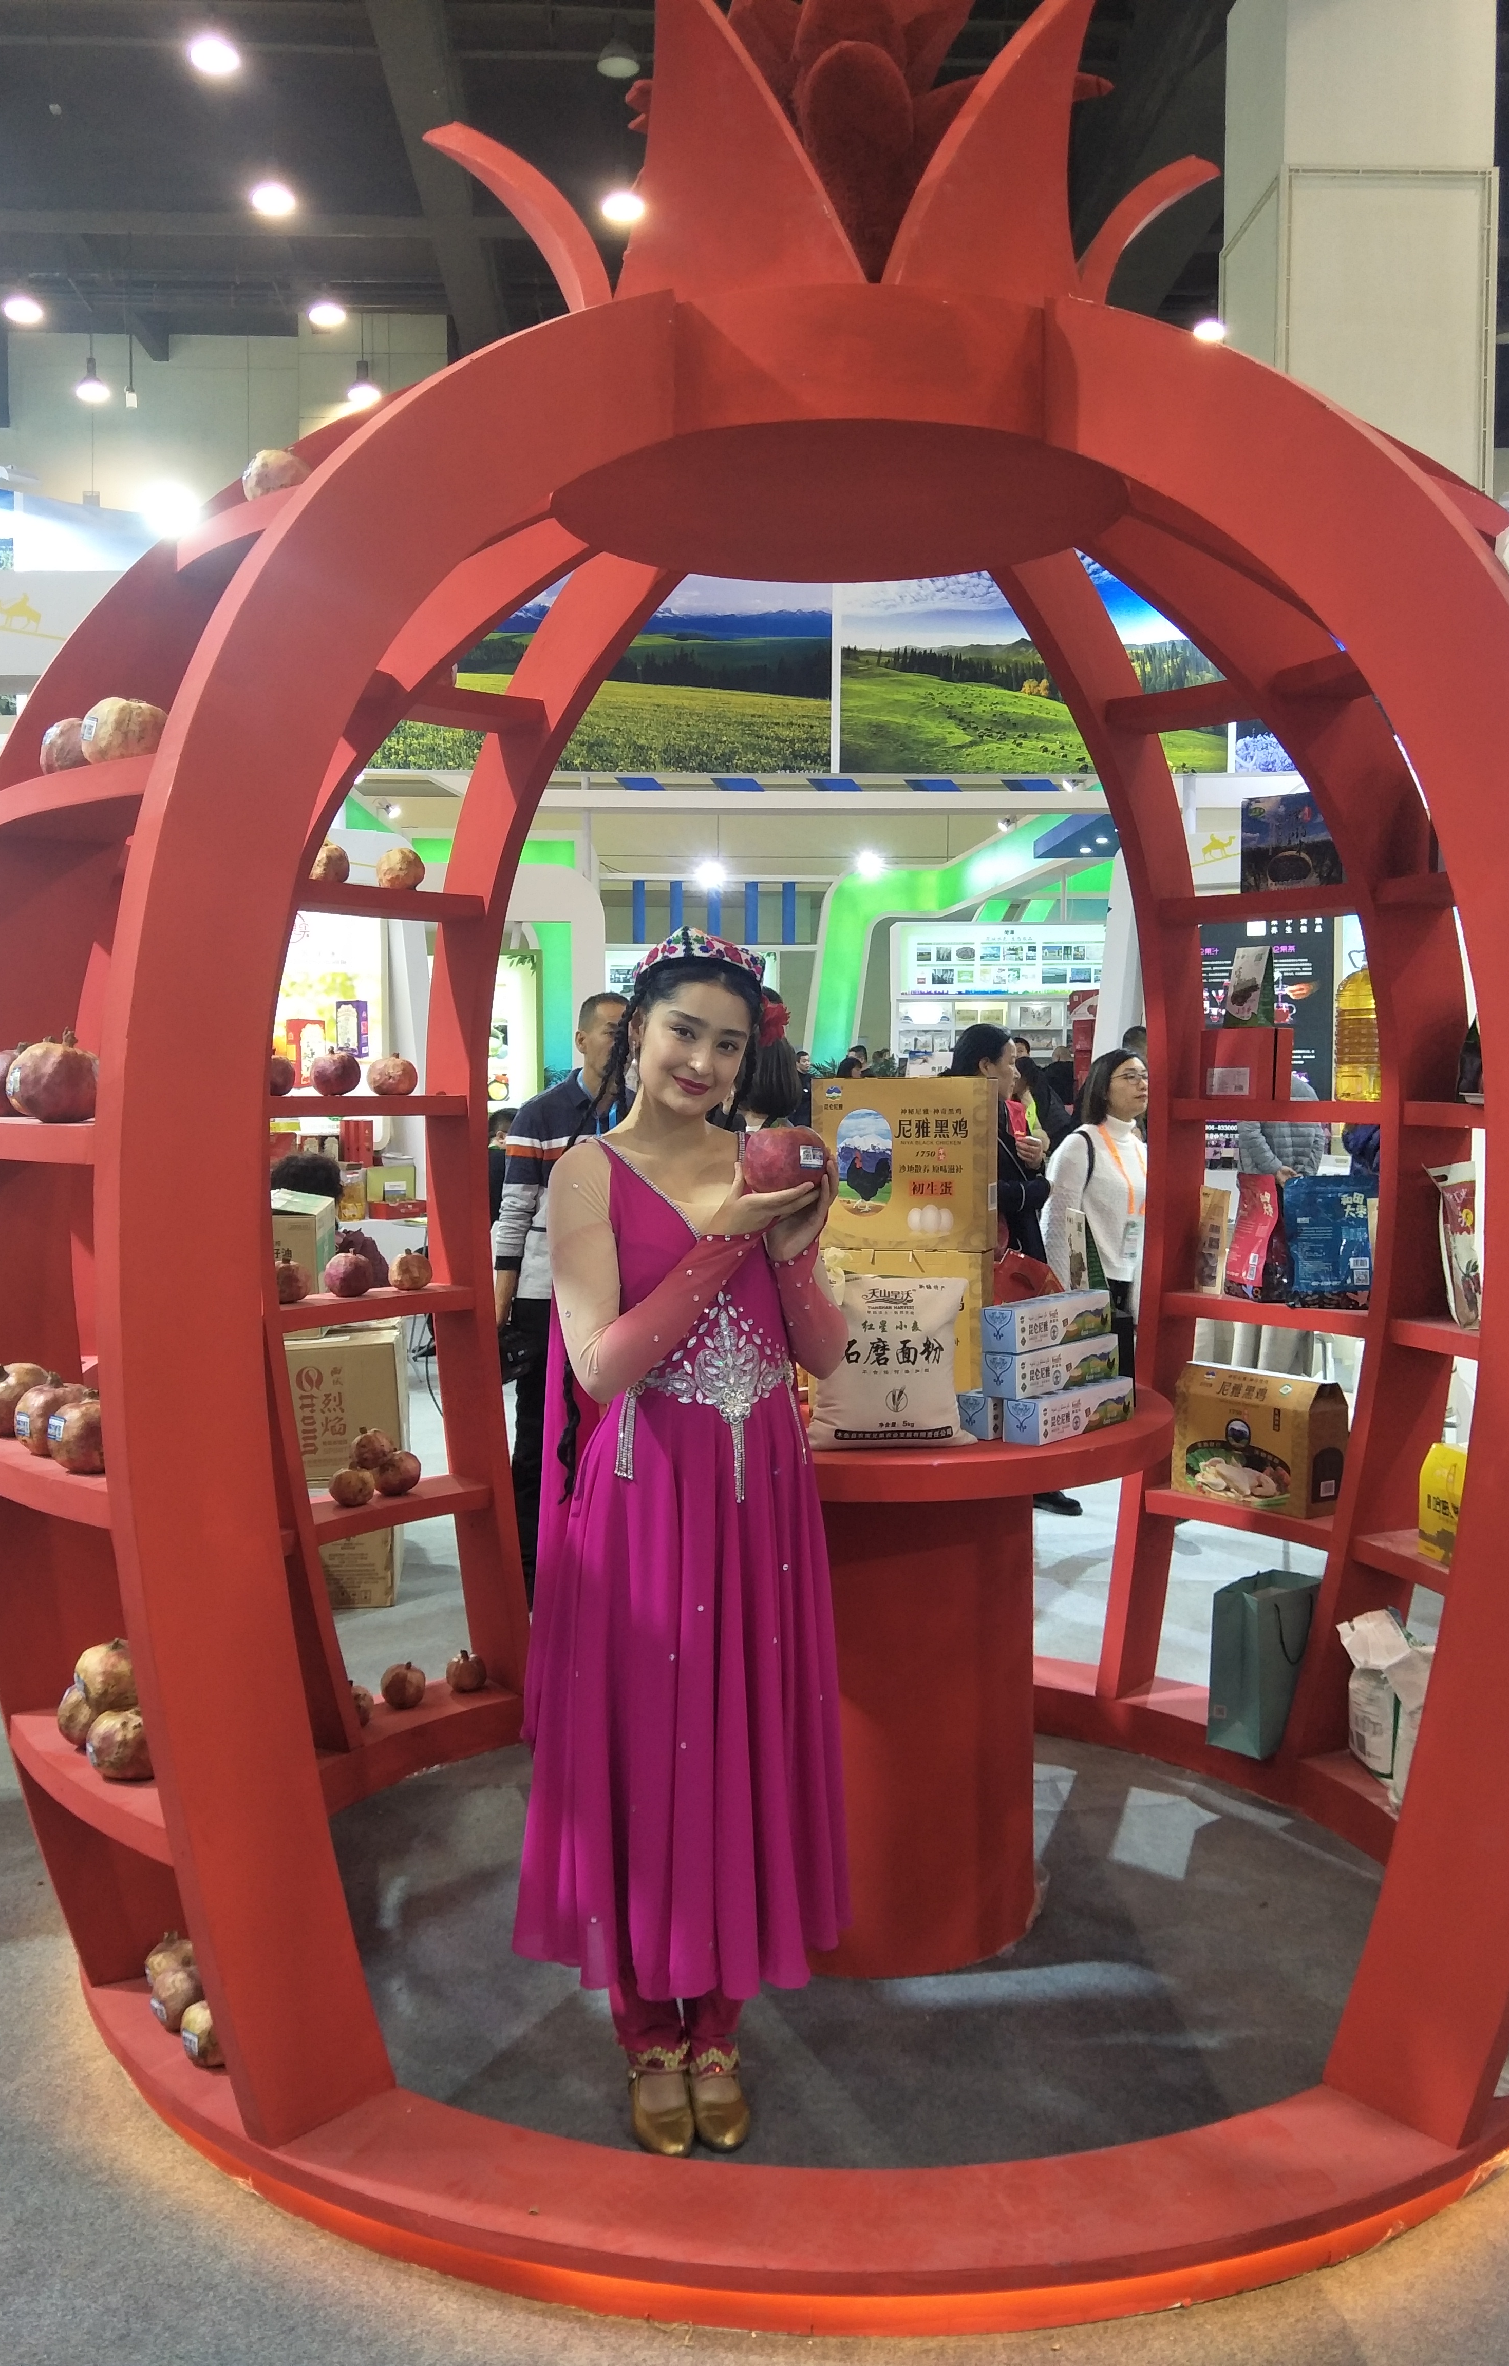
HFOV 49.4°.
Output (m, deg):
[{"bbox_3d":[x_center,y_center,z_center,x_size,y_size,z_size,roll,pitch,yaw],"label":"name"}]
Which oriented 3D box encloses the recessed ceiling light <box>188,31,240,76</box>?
[{"bbox_3d":[-4.534,-9.488,13.782,0.430,0.250,0.430,0,4,0],"label":"recessed ceiling light"}]

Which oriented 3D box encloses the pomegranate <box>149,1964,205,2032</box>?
[{"bbox_3d":[-0.830,1.180,2.371,0.090,0.087,0.090,0,4,0],"label":"pomegranate"}]

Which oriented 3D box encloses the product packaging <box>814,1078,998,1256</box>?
[{"bbox_3d":[0.254,-0.031,2.752,0.286,0.281,0.150,1,4,15],"label":"product packaging"}]

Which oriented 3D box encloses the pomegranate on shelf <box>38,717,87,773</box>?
[{"bbox_3d":[-0.905,-0.572,2.160,0.090,0.085,0.090,0,4,0],"label":"pomegranate on shelf"}]

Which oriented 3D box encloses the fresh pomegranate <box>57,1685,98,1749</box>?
[{"bbox_3d":[-0.913,0.723,2.245,0.092,0.092,0.092,0,4,0],"label":"fresh pomegranate"}]

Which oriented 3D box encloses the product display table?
[{"bbox_3d":[0.185,0.837,2.990,1.090,0.910,1.090,0,4,0],"label":"product display table"}]

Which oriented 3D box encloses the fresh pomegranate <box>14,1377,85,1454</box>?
[{"bbox_3d":[-0.905,0.296,2.108,0.094,0.102,0.094,0,4,0],"label":"fresh pomegranate"}]

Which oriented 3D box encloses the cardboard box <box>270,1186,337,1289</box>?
[{"bbox_3d":[-1.385,0.252,4.696,0.335,0.360,0.280,0,4,-3],"label":"cardboard box"}]

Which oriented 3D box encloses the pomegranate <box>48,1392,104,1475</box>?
[{"bbox_3d":[-0.802,0.305,1.977,0.100,0.095,0.100,0,4,0],"label":"pomegranate"}]

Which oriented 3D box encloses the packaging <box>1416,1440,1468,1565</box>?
[{"bbox_3d":[1.341,0.612,3.054,0.085,0.210,0.190,-1,4,-18],"label":"packaging"}]

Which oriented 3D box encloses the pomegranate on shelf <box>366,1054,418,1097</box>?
[{"bbox_3d":[-0.795,-0.235,3.592,0.108,0.095,0.108,0,4,-11],"label":"pomegranate on shelf"}]

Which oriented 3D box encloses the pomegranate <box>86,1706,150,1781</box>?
[{"bbox_3d":[-0.831,0.742,2.162,0.096,0.092,0.096,0,4,0],"label":"pomegranate"}]

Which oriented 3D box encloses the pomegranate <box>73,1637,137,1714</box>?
[{"bbox_3d":[-0.854,0.658,2.186,0.098,0.095,0.098,0,4,0],"label":"pomegranate"}]

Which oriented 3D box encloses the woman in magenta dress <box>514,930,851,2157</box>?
[{"bbox_3d":[-0.102,0.489,2.296,0.470,1.670,0.470,0,4,-10],"label":"woman in magenta dress"}]

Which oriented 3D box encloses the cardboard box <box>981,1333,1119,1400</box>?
[{"bbox_3d":[0.488,0.297,2.679,0.063,0.068,0.300,4,5,42],"label":"cardboard box"}]

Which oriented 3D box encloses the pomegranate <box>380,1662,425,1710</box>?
[{"bbox_3d":[-0.752,1.068,3.517,0.095,0.102,0.095,0,4,0],"label":"pomegranate"}]

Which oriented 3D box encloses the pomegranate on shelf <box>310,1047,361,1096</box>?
[{"bbox_3d":[-0.893,-0.232,3.493,0.103,0.102,0.103,-1,4,-14],"label":"pomegranate on shelf"}]

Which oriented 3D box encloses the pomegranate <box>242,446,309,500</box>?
[{"bbox_3d":[-0.642,-0.951,2.214,0.097,0.090,0.097,0,4,0],"label":"pomegranate"}]

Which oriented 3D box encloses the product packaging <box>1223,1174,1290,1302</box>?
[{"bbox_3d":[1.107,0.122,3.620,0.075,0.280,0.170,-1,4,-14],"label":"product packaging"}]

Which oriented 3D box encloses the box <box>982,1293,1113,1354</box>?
[{"bbox_3d":[0.485,0.227,2.702,0.063,0.068,0.300,3,5,41],"label":"box"}]

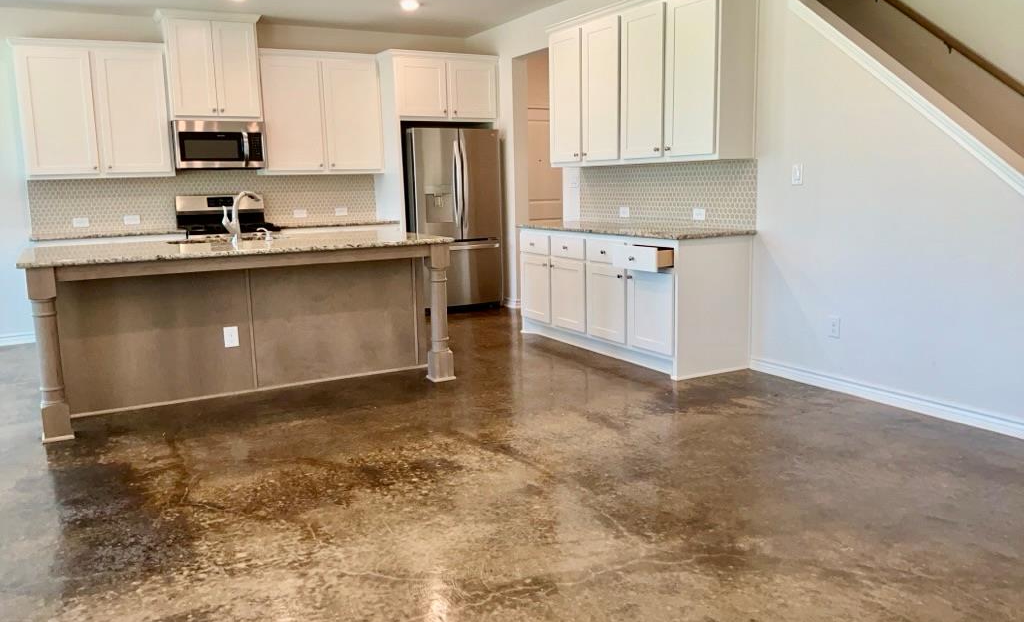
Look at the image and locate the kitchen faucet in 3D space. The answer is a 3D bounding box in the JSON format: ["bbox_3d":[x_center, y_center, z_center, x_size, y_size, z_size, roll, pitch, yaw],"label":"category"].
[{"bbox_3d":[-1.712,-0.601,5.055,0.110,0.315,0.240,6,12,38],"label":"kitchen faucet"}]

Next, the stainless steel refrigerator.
[{"bbox_3d":[-0.680,-0.901,8.031,0.889,1.764,0.834,-6,10,-28],"label":"stainless steel refrigerator"}]

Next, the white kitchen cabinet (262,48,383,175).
[{"bbox_3d":[-1.836,-1.850,7.585,1.130,1.097,0.347,-6,10,-28],"label":"white kitchen cabinet"}]

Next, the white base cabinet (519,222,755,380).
[{"bbox_3d":[0.790,-0.158,5.882,0.685,0.903,1.989,-6,10,-28],"label":"white base cabinet"}]

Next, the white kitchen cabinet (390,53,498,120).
[{"bbox_3d":[-0.772,-2.174,7.930,1.083,0.640,0.695,-6,10,-28],"label":"white kitchen cabinet"}]

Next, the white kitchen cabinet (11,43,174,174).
[{"bbox_3d":[-3.485,-1.662,6.693,1.123,1.092,0.347,-6,10,-28],"label":"white kitchen cabinet"}]

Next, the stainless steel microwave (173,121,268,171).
[{"bbox_3d":[-2.657,-1.488,7.220,0.751,0.408,0.428,-6,10,-29],"label":"stainless steel microwave"}]

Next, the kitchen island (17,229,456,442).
[{"bbox_3d":[-1.648,0.041,4.979,2.325,0.915,1.175,-6,10,-29],"label":"kitchen island"}]

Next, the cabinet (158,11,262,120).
[{"bbox_3d":[-2.673,-2.136,7.105,0.827,0.907,0.446,-6,10,-29],"label":"cabinet"}]

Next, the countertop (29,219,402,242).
[{"bbox_3d":[-2.556,-0.719,7.177,3.019,0.036,0.645,-6,10,-28],"label":"countertop"}]

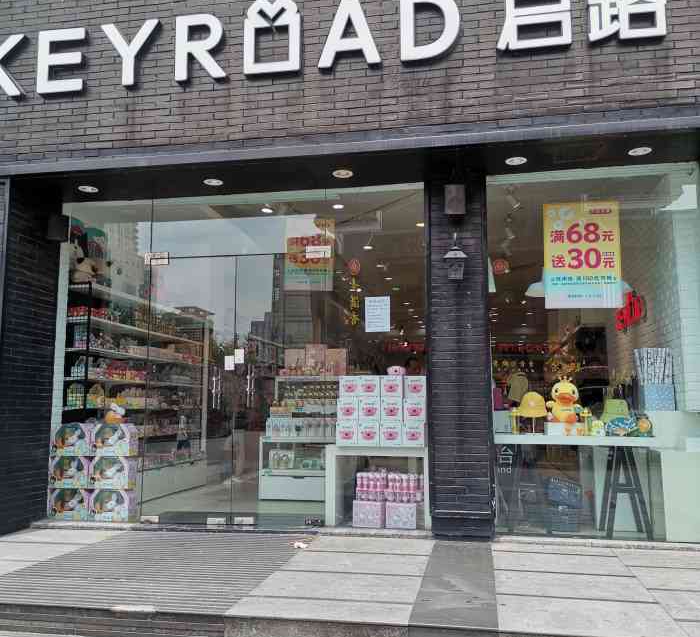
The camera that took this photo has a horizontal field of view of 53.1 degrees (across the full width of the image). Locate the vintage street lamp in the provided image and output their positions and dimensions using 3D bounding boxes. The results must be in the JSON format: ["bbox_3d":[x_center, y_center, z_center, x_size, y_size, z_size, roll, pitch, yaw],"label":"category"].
[{"bbox_3d":[0.844,-0.493,5.559,0.178,0.370,0.200,-1,-7,10],"label":"vintage street lamp"}]

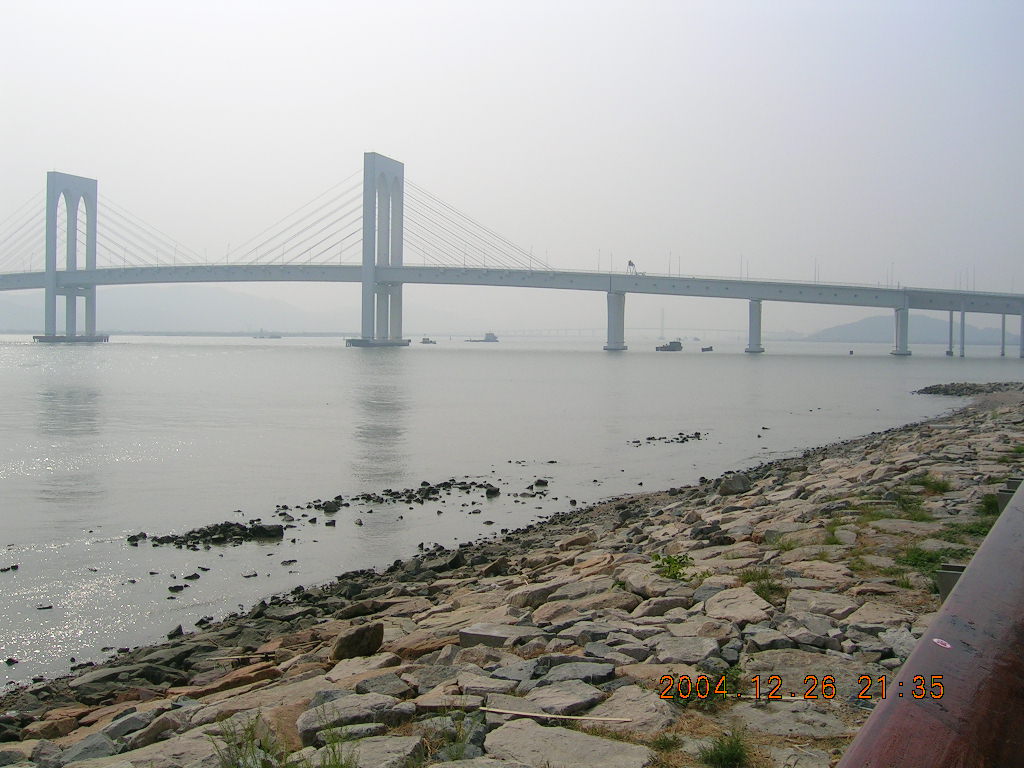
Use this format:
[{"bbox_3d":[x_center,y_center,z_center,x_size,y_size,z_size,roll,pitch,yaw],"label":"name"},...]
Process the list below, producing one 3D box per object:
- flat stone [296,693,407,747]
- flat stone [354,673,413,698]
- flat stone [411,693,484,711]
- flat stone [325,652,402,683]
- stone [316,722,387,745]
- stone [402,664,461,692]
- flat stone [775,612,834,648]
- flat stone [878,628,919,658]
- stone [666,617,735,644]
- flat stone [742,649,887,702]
[{"bbox_3d":[-1.067,2.207,6.838,0.714,0.170,0.441,-8,-3,-12],"label":"flat stone"},{"bbox_3d":[-0.982,2.290,7.877,0.432,0.128,0.345,-8,-3,-10],"label":"flat stone"},{"bbox_3d":[-0.410,2.049,6.671,0.449,0.111,0.334,-2,1,0],"label":"flat stone"},{"bbox_3d":[-1.301,2.470,9.042,0.634,0.136,0.430,-7,-3,-18],"label":"flat stone"},{"bbox_3d":[-1.016,2.265,6.590,0.426,0.140,0.270,-6,-1,-9],"label":"stone"},{"bbox_3d":[-0.608,2.259,7.835,0.359,0.140,0.332,-5,-1,-20],"label":"stone"},{"bbox_3d":[2.283,1.938,8.104,0.376,0.174,0.431,-4,0,6],"label":"flat stone"},{"bbox_3d":[2.761,1.863,7.397,0.260,0.130,0.360,-3,0,20],"label":"flat stone"},{"bbox_3d":[1.409,1.844,7.763,0.425,0.128,0.351,-4,3,-10],"label":"stone"},{"bbox_3d":[1.959,1.940,6.720,0.831,0.160,0.920,-4,0,16],"label":"flat stone"}]

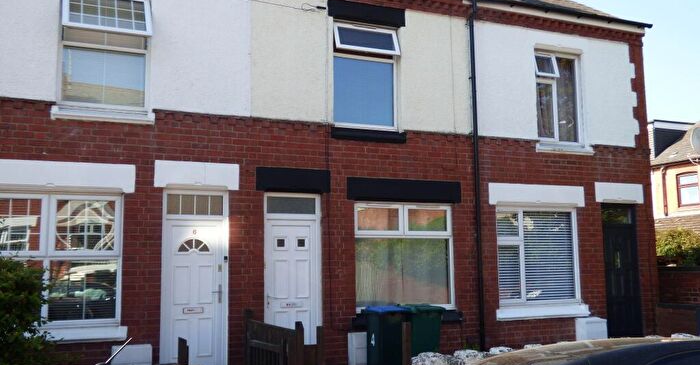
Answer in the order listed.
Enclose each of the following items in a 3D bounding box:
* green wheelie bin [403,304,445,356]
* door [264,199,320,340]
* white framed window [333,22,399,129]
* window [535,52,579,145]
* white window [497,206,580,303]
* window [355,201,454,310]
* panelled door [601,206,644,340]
[{"bbox_3d":[1.004,2.270,9.520,0.530,1.040,0.480,2,-7,-24],"label":"green wheelie bin"},{"bbox_3d":[-0.803,1.373,9.292,0.840,2.450,0.090,2,-7,-24],"label":"door"},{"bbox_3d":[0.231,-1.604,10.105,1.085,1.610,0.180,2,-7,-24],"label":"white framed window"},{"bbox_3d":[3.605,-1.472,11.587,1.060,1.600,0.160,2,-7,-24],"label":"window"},{"bbox_3d":[3.084,1.199,11.033,1.650,1.617,0.100,2,-7,-24],"label":"white window"},{"bbox_3d":[0.808,1.116,10.040,1.660,1.600,0.100,2,-7,-24],"label":"window"},{"bbox_3d":[4.748,1.594,11.712,0.850,2.455,0.090,2,-7,-24],"label":"panelled door"}]

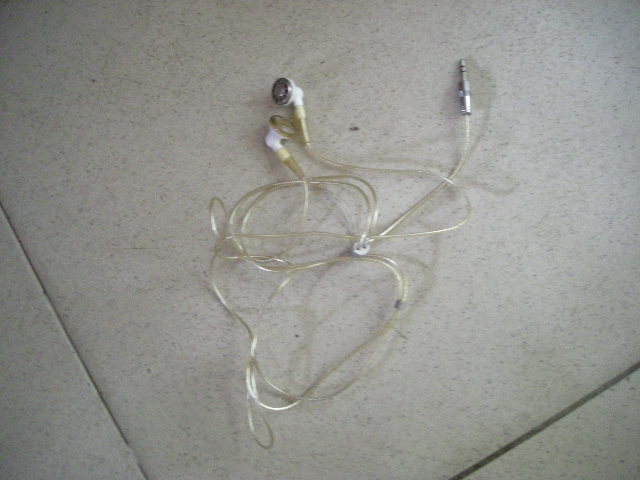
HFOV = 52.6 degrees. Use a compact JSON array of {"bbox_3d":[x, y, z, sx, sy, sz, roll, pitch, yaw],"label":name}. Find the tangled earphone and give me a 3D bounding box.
[{"bbox_3d":[0.014,0.003,0.398,0.165,0.028,0.242,0,82,0],"label":"tangled earphone"}]

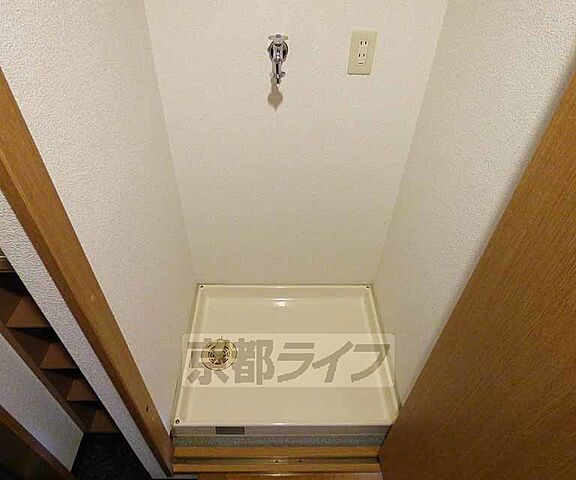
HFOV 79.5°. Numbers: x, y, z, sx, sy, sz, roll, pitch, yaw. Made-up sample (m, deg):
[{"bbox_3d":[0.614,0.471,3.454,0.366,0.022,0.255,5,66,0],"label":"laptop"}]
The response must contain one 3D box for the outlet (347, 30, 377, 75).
[{"bbox_3d":[0.220,-0.554,1.029,0.070,0.120,0.012,1,38,-2],"label":"outlet"}]

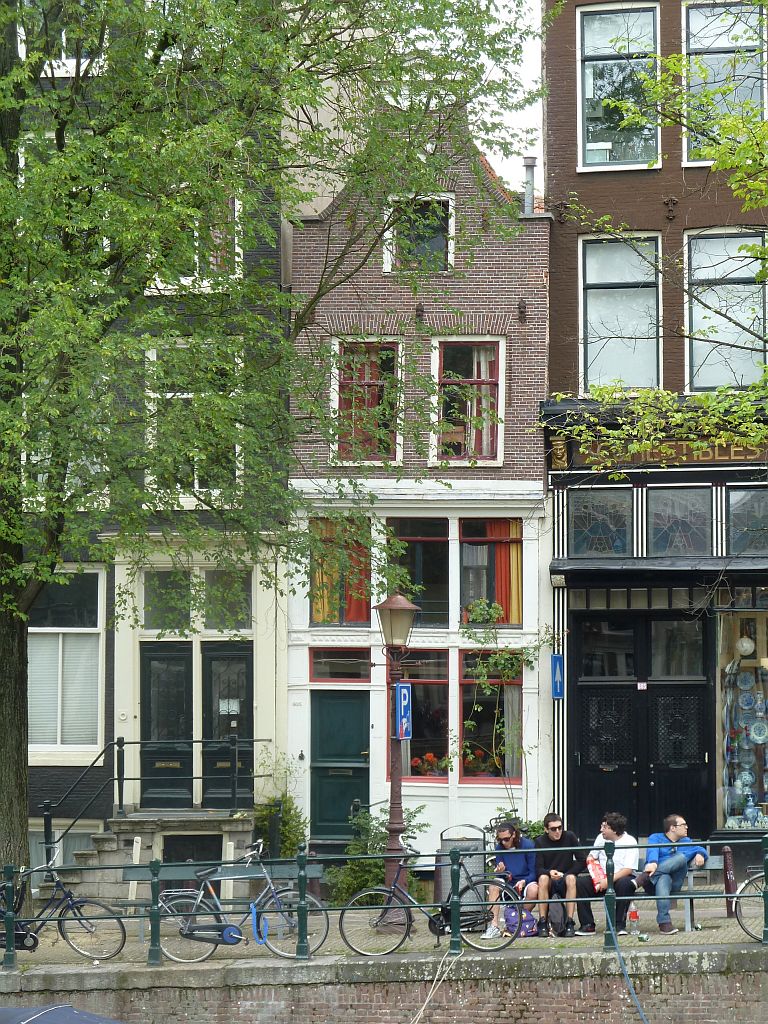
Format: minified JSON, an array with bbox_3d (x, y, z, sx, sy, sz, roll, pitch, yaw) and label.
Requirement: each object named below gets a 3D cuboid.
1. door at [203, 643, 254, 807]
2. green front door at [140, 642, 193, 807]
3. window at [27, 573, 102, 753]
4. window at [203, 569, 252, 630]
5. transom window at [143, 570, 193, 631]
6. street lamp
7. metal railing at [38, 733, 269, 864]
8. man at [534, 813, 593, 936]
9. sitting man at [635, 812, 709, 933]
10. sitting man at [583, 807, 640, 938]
[{"bbox_3d":[-2.164,2.954,36.926,0.750,2.309,0.100,-1,-5,13],"label":"door"},{"bbox_3d":[-3.033,2.970,37.126,0.773,2.321,0.100,-1,-5,13],"label":"green front door"},{"bbox_3d":[-4.555,2.081,37.427,1.291,2.598,0.140,-1,-5,13],"label":"window"},{"bbox_3d":[-2.178,1.225,37.048,0.753,0.877,0.120,-1,-5,13],"label":"window"},{"bbox_3d":[-3.021,1.231,37.243,0.746,0.882,0.120,-1,-5,13],"label":"transom window"},{"bbox_3d":[0.128,2.782,29.853,0.560,3.830,0.560,0,-5,0],"label":"street lamp"},{"bbox_3d":[-3.088,4.010,36.108,2.790,1.929,1.650,-1,-5,13],"label":"metal railing"},{"bbox_3d":[1.884,3.826,28.100,0.580,1.309,0.850,0,-5,5],"label":"man"},{"bbox_3d":[3.002,3.780,27.800,0.760,1.243,0.800,0,-5,5],"label":"sitting man"},{"bbox_3d":[2.351,3.802,28.000,0.580,1.304,0.780,-2,-5,22],"label":"sitting man"}]

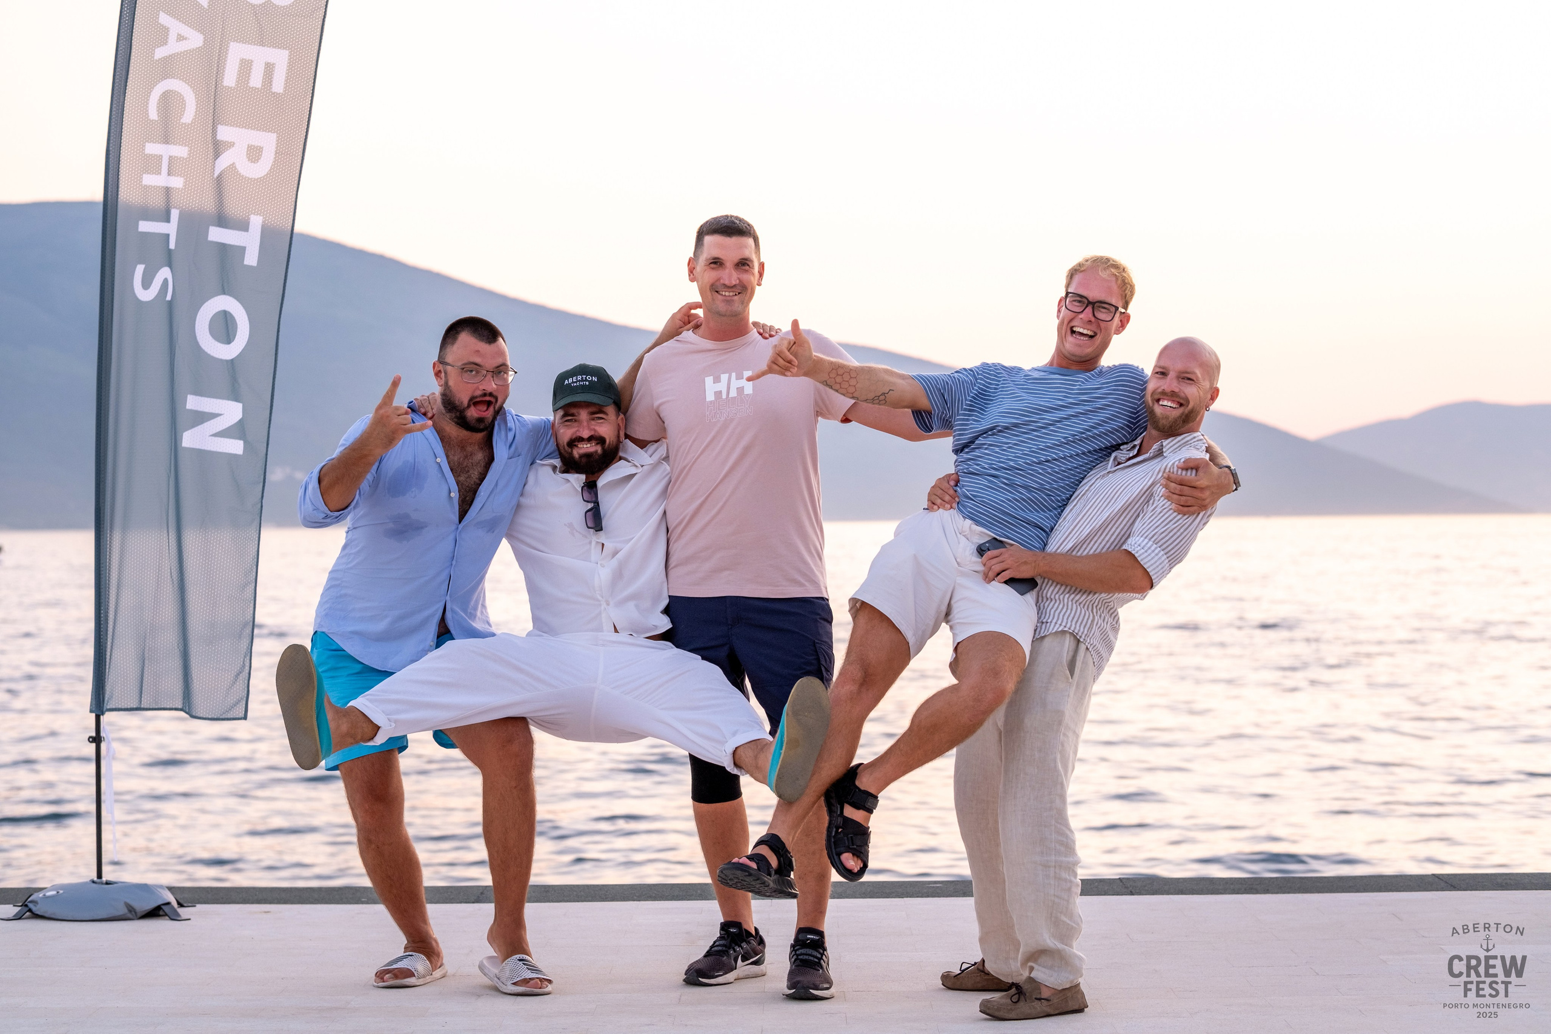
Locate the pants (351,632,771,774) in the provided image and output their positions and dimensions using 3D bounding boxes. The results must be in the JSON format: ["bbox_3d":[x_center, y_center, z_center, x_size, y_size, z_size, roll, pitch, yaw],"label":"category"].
[{"bbox_3d":[-0.486,0.422,8.320,0.930,0.330,0.600,-1,0,0],"label":"pants"}]

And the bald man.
[{"bbox_3d":[0.702,0.356,8.430,0.590,1.555,0.550,0,0,-35],"label":"bald man"}]

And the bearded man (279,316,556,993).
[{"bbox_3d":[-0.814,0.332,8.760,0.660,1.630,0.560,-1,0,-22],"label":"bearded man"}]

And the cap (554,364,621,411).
[{"bbox_3d":[-0.442,-0.305,8.470,0.170,0.125,0.250,-1,5,10],"label":"cap"}]

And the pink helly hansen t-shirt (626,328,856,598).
[{"bbox_3d":[-0.084,-0.130,8.800,0.540,0.660,0.300,-1,0,12],"label":"pink helly hansen t-shirt"}]

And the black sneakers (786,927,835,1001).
[{"bbox_3d":[0.082,1.071,8.690,0.115,0.137,0.310,-1,0,3],"label":"black sneakers"}]

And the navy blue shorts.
[{"bbox_3d":[-0.062,0.433,8.840,0.410,0.510,0.290,-1,0,12],"label":"navy blue shorts"}]

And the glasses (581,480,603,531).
[{"bbox_3d":[-0.424,-0.025,8.380,0.045,0.135,0.045,-19,-17,29],"label":"glasses"}]

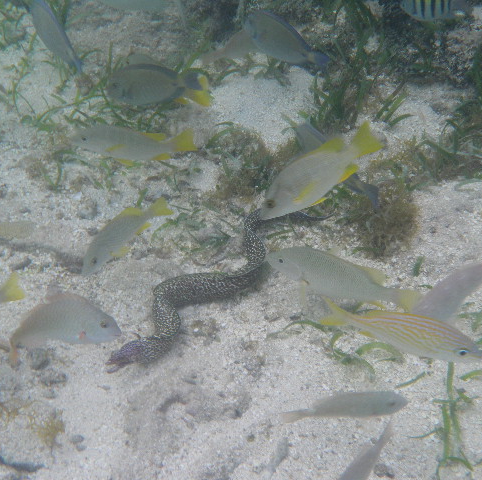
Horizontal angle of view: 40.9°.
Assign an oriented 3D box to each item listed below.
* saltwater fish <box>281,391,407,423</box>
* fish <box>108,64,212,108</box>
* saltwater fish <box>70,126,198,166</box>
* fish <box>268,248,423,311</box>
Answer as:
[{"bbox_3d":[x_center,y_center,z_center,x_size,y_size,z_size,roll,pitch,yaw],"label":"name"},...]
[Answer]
[{"bbox_3d":[0.179,0.288,1.120,0.218,0.059,0.030,-6,44,-3],"label":"saltwater fish"},{"bbox_3d":[-0.202,-0.372,1.550,0.234,0.108,0.033,-6,44,-4],"label":"fish"},{"bbox_3d":[-0.243,-0.214,1.450,0.277,0.083,0.039,3,44,2],"label":"saltwater fish"},{"bbox_3d":[0.195,0.073,1.220,0.295,0.091,0.041,15,46,9],"label":"fish"}]

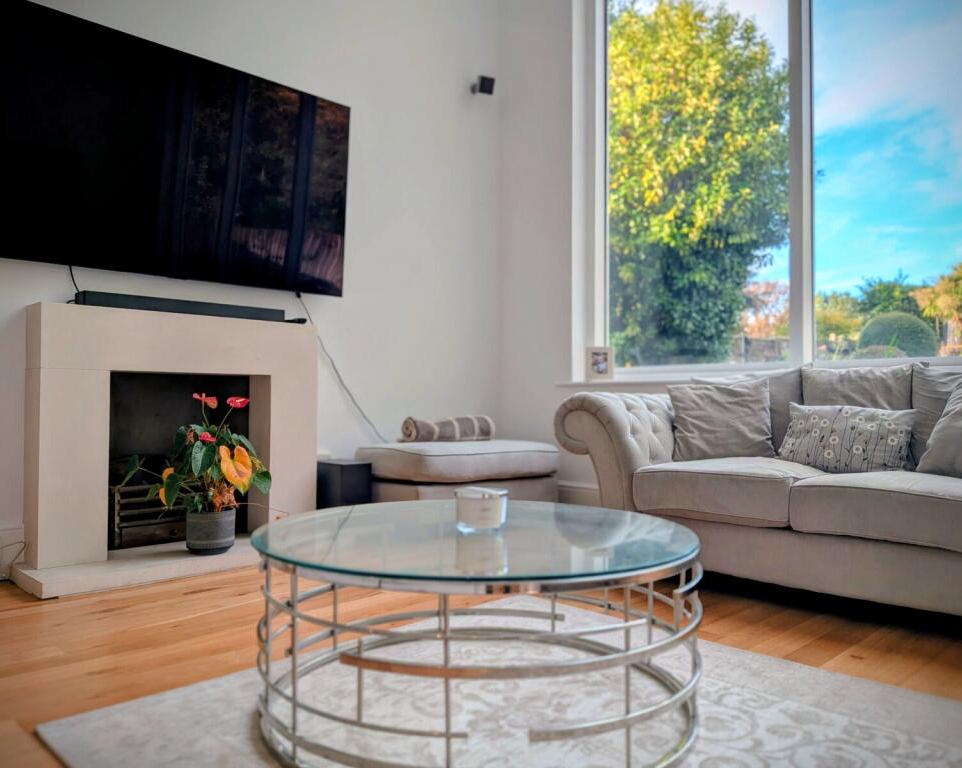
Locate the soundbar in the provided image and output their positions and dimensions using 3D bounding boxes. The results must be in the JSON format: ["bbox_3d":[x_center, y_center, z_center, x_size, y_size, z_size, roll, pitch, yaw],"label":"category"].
[{"bbox_3d":[-1.336,-0.339,3.251,0.915,0.062,0.090,1,-1,-44],"label":"soundbar"}]

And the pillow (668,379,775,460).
[{"bbox_3d":[1.043,0.154,3.080,0.440,0.360,0.140,0,-24,27],"label":"pillow"}]

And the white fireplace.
[{"bbox_3d":[-1.246,0.238,3.155,1.314,1.094,0.387,1,-1,-44],"label":"white fireplace"}]

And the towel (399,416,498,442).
[{"bbox_3d":[-0.175,0.255,4.070,0.600,0.135,0.135,1,-1,-44],"label":"towel"}]

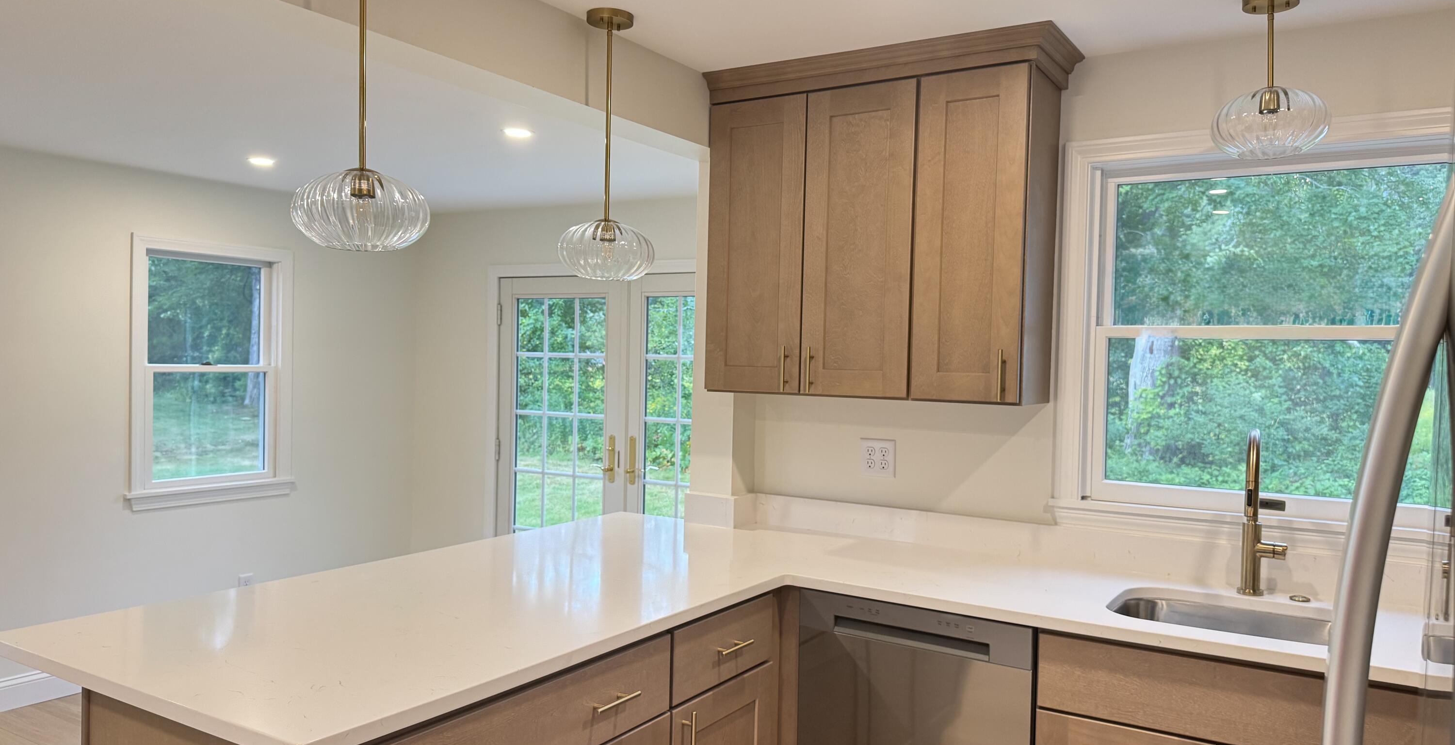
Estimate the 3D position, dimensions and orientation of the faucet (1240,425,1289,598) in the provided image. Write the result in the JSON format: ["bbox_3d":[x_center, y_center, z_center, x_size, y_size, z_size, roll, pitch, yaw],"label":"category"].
[{"bbox_3d":[1.303,0.350,2.462,0.110,0.420,0.250,2,1,30],"label":"faucet"}]

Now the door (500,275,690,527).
[{"bbox_3d":[-0.544,0.470,5.421,1.833,1.990,0.070,2,1,30],"label":"door"}]

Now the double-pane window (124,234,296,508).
[{"bbox_3d":[-2.574,0.002,5.073,0.100,1.296,0.850,2,1,32],"label":"double-pane window"}]

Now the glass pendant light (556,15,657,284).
[{"bbox_3d":[-0.309,-0.584,2.616,0.250,0.679,0.250,1,1,0],"label":"glass pendant light"}]

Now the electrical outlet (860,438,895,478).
[{"bbox_3d":[0.479,0.273,3.221,0.119,0.118,0.010,2,1,32],"label":"electrical outlet"}]

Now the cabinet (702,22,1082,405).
[{"bbox_3d":[0.460,-0.419,3.017,1.063,0.989,0.368,2,1,32],"label":"cabinet"}]

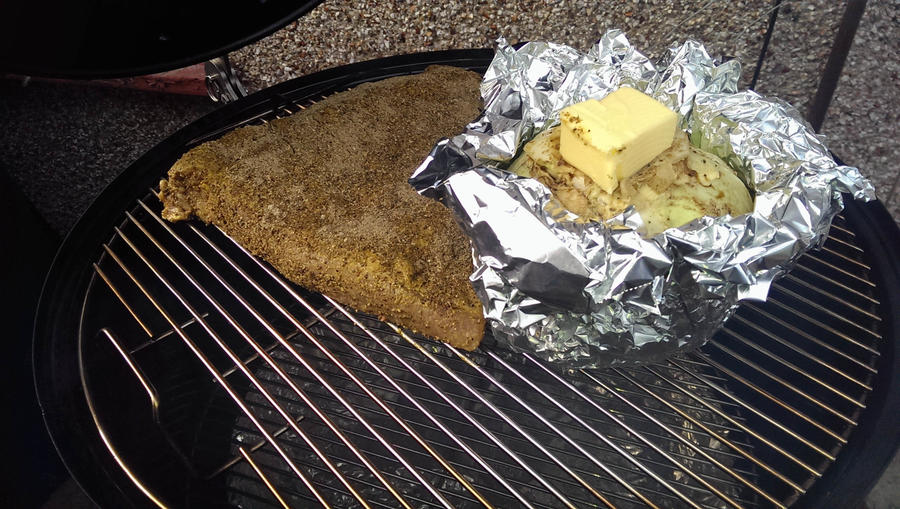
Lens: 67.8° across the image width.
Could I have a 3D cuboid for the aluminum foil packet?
[{"bbox_3d":[0.097,-0.032,0.404,0.235,0.135,0.205,-3,39,0],"label":"aluminum foil packet"}]

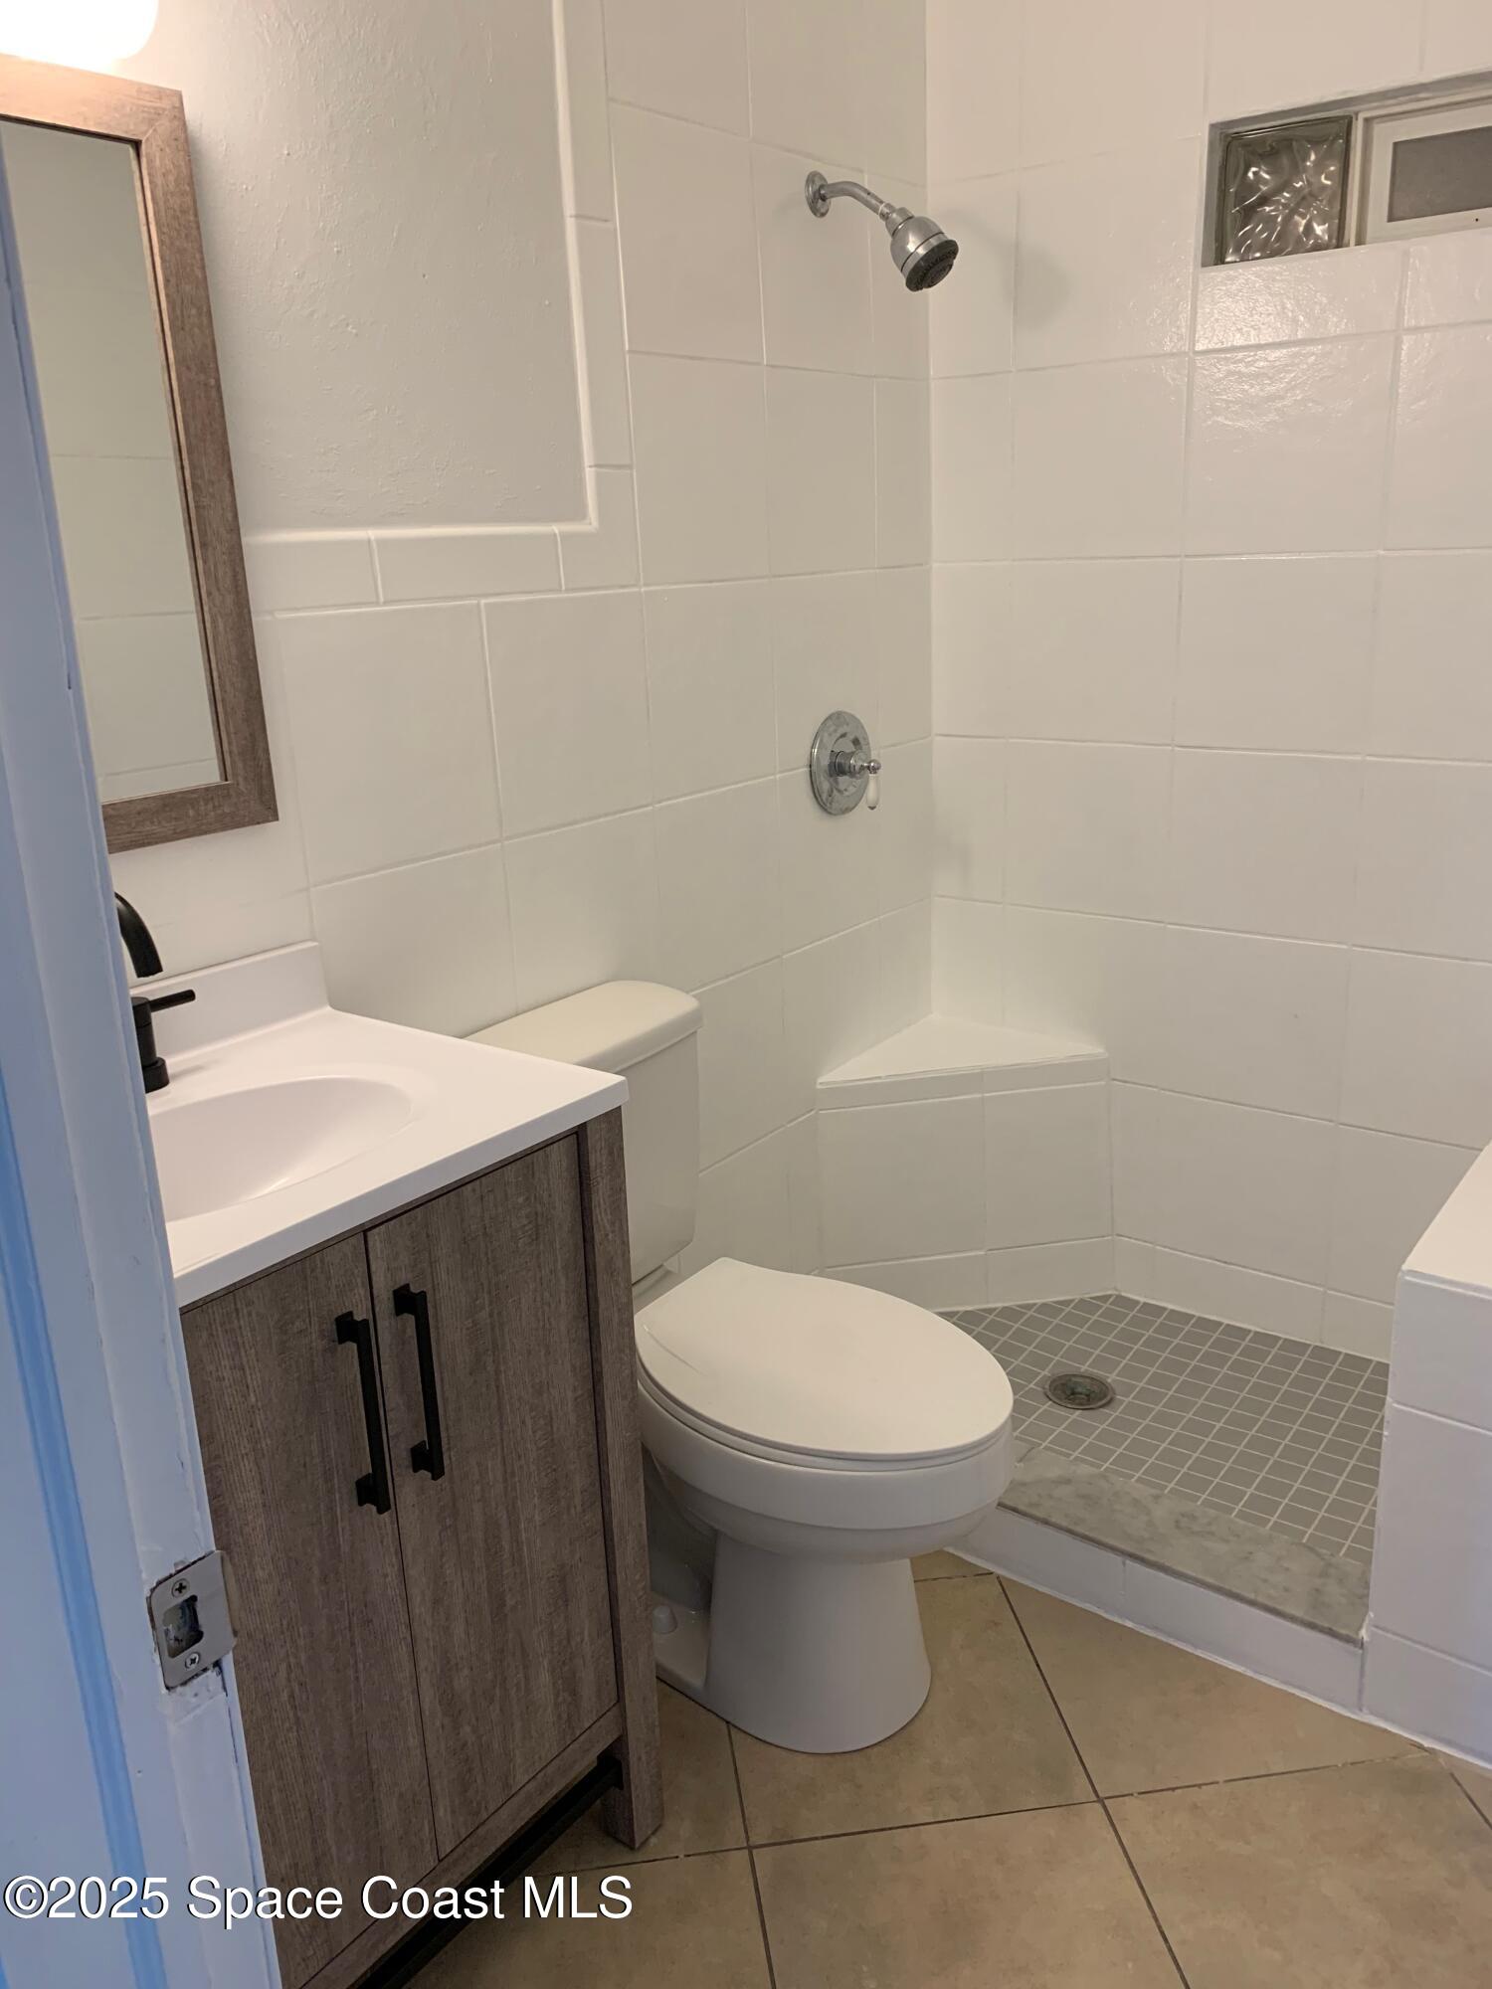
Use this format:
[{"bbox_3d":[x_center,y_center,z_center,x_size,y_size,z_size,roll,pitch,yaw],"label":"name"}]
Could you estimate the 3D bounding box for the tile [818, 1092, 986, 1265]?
[{"bbox_3d":[0.286,0.342,2.719,0.307,0.311,0.010,-5,17,-8],"label":"tile"}]

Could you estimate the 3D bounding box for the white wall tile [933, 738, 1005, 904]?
[{"bbox_3d":[0.415,-0.320,2.749,0.153,0.300,0.010,10,21,36],"label":"white wall tile"}]

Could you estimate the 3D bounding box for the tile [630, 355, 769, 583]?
[{"bbox_3d":[-0.063,-0.754,2.161,0.010,0.302,0.303,10,21,36],"label":"tile"}]

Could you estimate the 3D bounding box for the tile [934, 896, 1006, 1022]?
[{"bbox_3d":[0.432,-0.064,2.860,0.157,0.237,0.010,10,21,36],"label":"tile"}]

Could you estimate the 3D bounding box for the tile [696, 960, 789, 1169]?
[{"bbox_3d":[-0.026,0.121,2.430,0.010,0.302,0.298,11,21,37],"label":"tile"}]

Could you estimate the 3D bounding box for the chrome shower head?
[{"bbox_3d":[0.205,-1.141,2.220,0.236,0.187,0.088,10,21,36],"label":"chrome shower head"}]

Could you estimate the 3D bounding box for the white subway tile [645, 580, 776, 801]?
[{"bbox_3d":[-0.051,-0.458,2.234,0.010,0.302,0.297,10,21,36],"label":"white subway tile"}]

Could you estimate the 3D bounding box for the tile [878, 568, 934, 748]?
[{"bbox_3d":[0.278,-0.596,2.638,0.010,0.302,0.181,10,21,36],"label":"tile"}]

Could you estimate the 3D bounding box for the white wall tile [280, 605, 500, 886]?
[{"bbox_3d":[-0.418,-0.306,1.791,0.010,0.302,0.298,10,21,36],"label":"white wall tile"}]

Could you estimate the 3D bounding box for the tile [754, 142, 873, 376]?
[{"bbox_3d":[0.104,-1.098,2.251,0.010,0.295,0.294,10,21,36],"label":"tile"}]

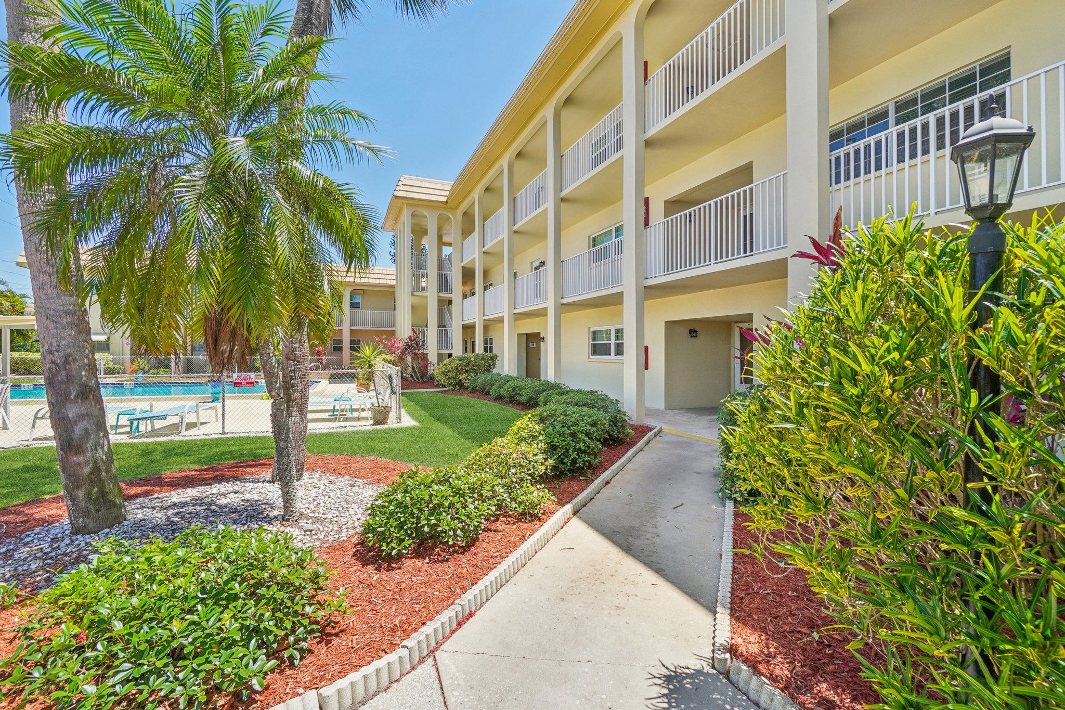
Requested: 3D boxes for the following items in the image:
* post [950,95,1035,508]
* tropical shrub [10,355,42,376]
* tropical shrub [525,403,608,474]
[{"bbox_3d":[1.575,0.250,1.550,0.210,2.330,0.210,1,0,-44],"label":"post"},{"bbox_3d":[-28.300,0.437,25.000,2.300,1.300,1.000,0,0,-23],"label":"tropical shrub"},{"bbox_3d":[0.480,1.024,5.950,1.050,0.700,1.150,0,1,26],"label":"tropical shrub"}]

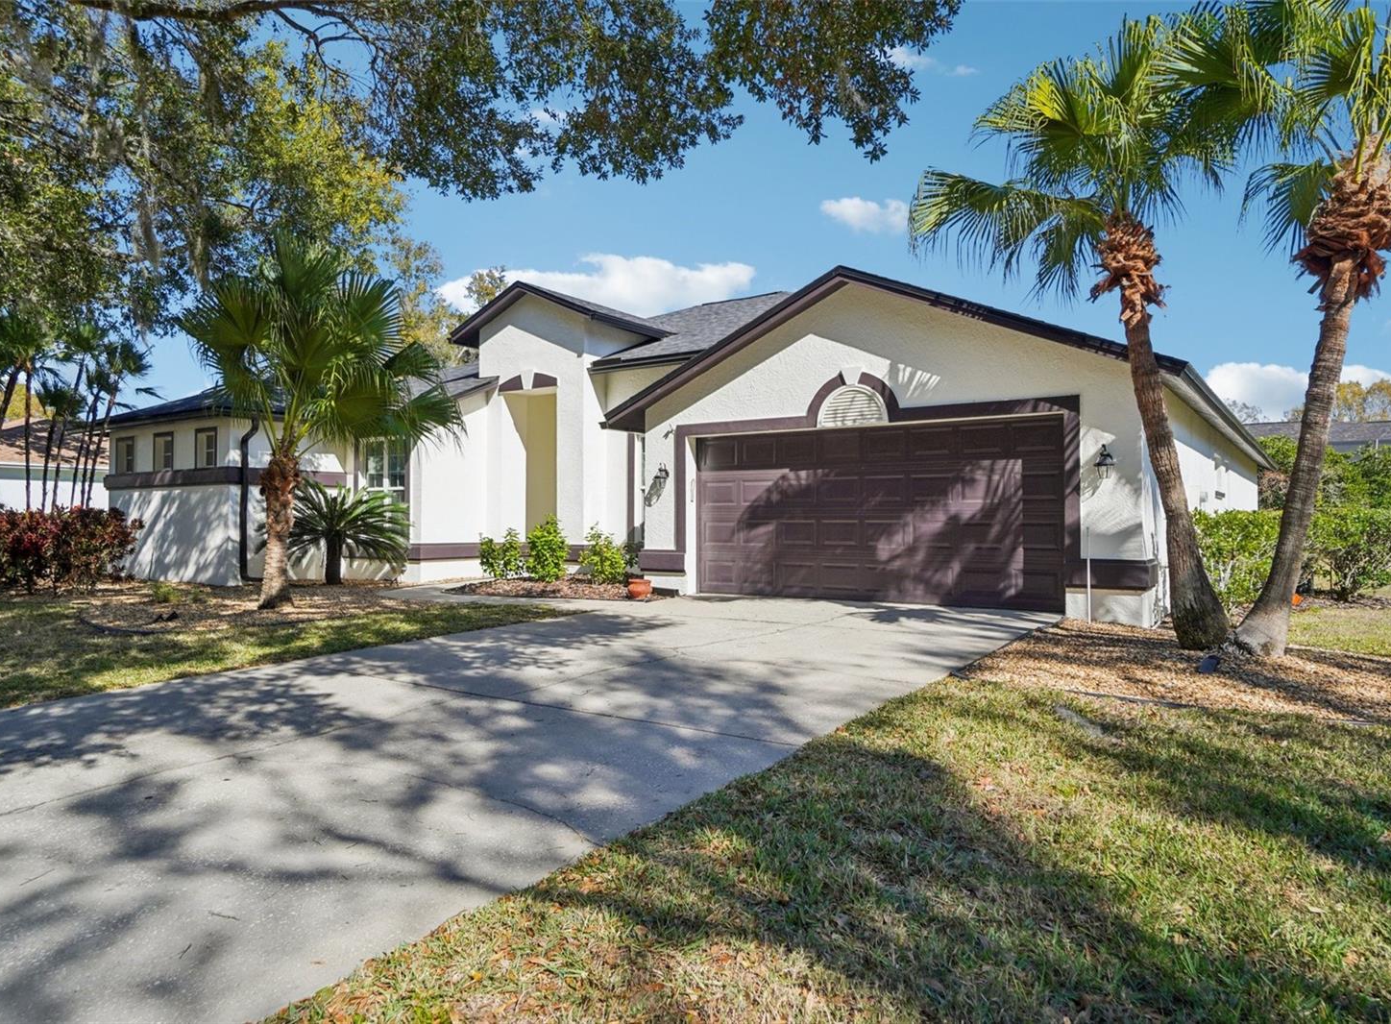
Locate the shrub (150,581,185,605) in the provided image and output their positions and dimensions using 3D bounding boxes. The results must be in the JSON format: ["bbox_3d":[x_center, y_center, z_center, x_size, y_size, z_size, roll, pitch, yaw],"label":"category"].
[{"bbox_3d":[-7.184,1.095,12.200,0.490,0.327,0.450,0,-1,0],"label":"shrub"}]

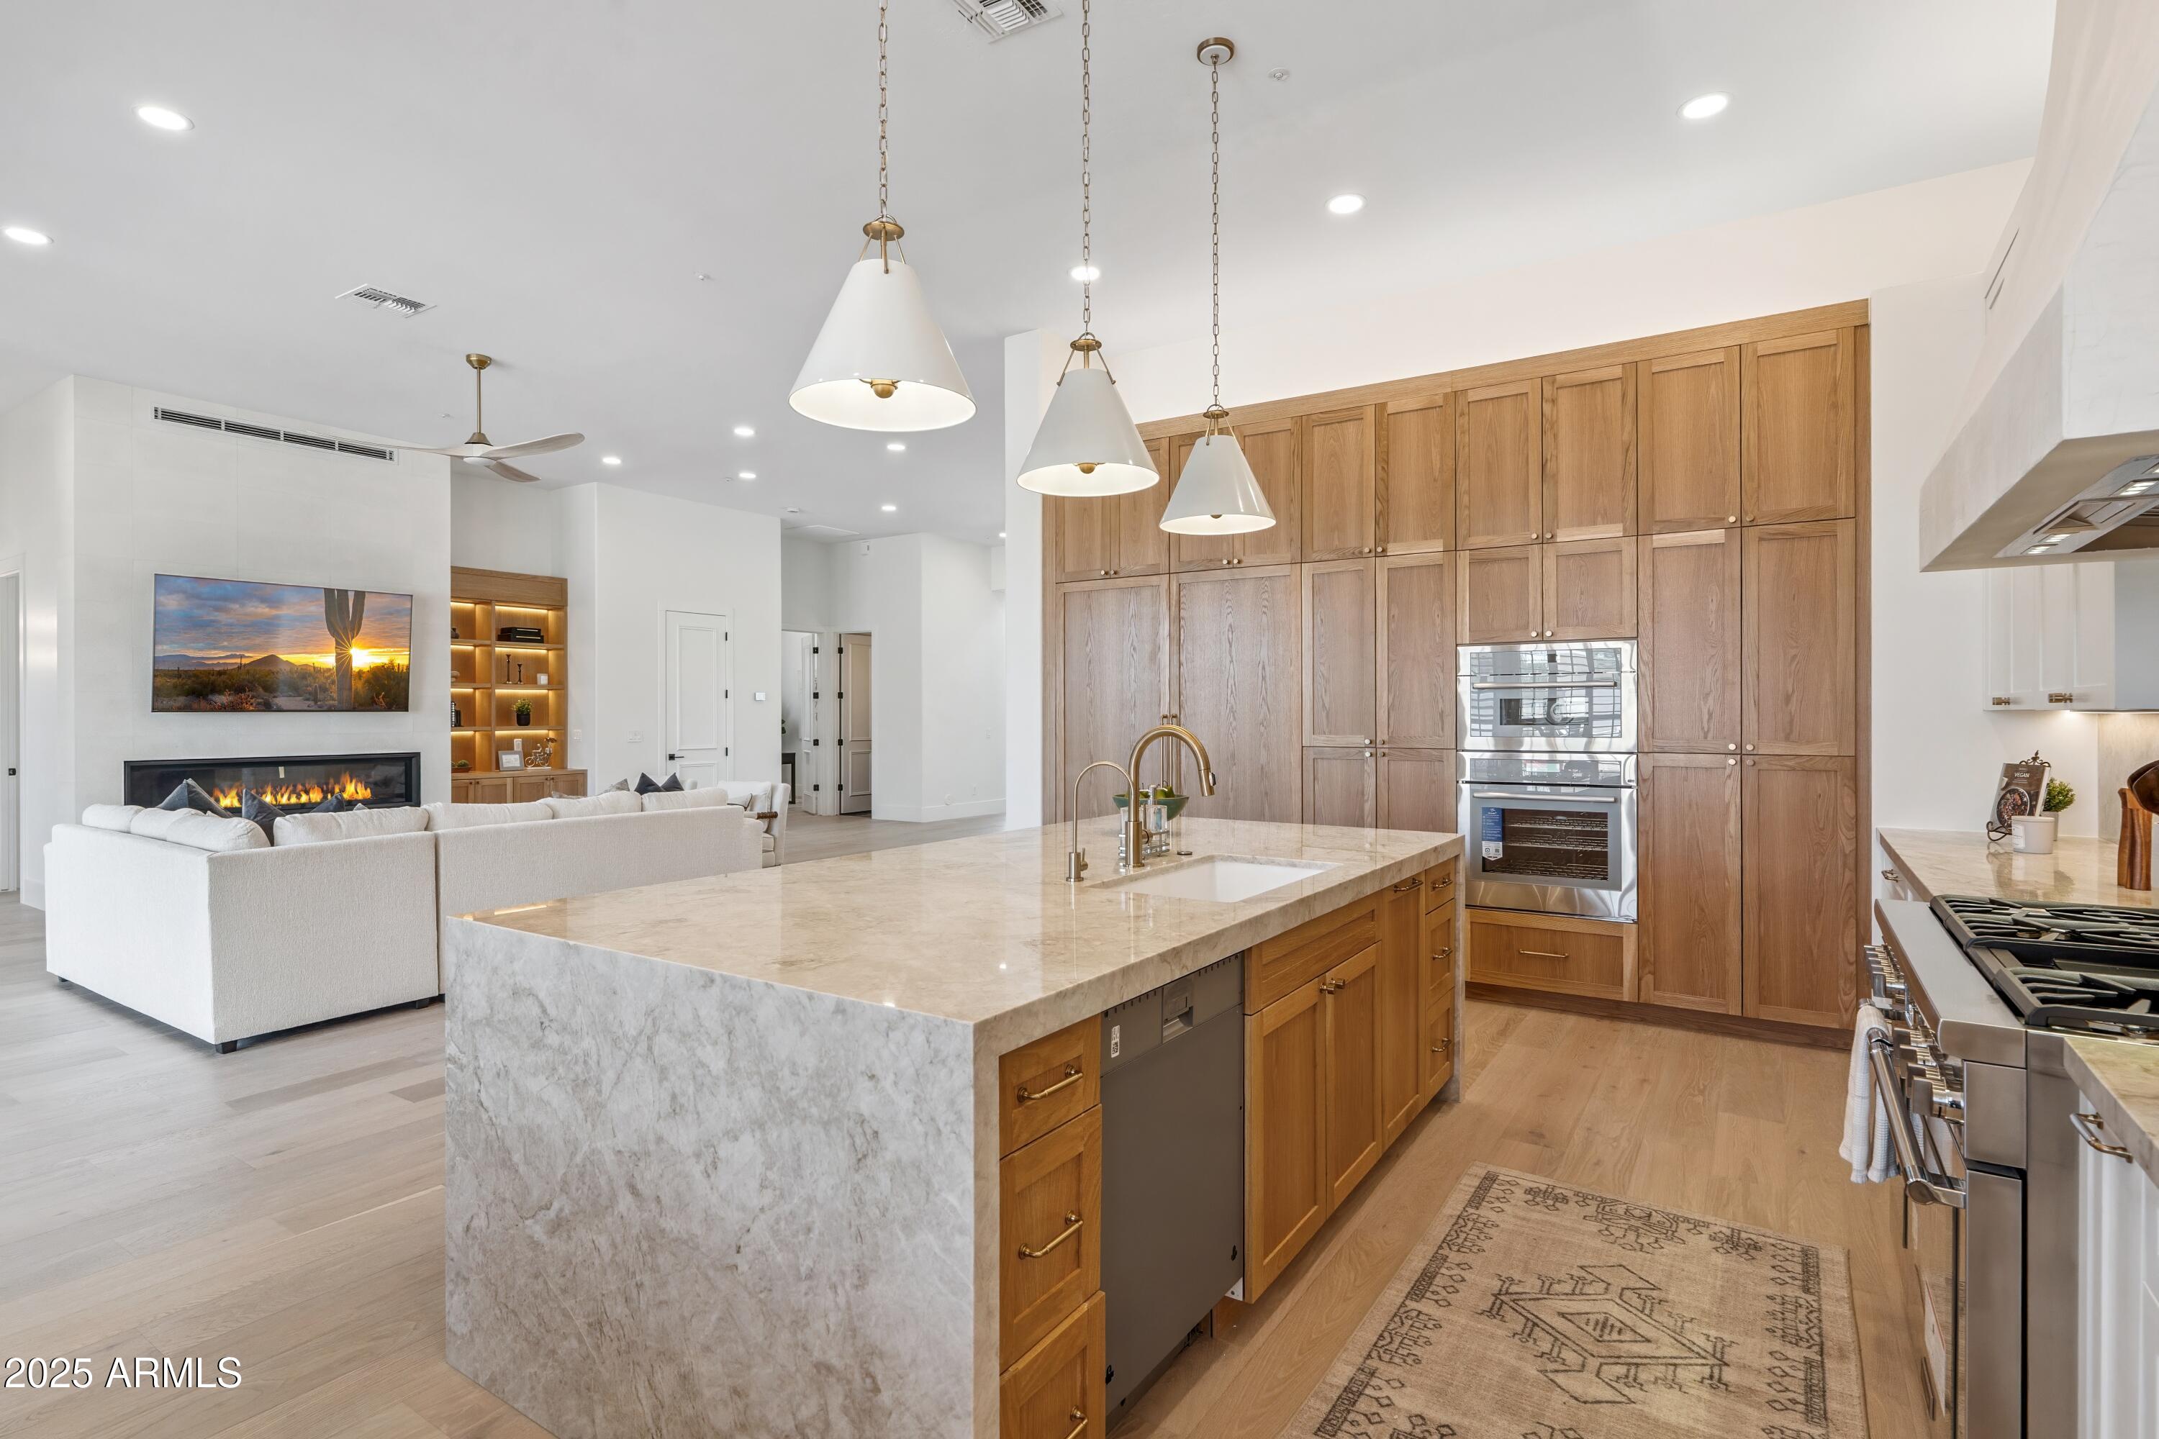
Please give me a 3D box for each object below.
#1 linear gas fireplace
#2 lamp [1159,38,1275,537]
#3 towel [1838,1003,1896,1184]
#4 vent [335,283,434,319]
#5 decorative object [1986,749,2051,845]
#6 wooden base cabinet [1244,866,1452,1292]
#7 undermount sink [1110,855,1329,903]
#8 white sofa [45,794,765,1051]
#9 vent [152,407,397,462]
[{"bbox_3d":[-6.172,0.537,8.341,0.280,0.500,1.940,0,0,33],"label":"linear gas fireplace"},{"bbox_3d":[0.472,-1.494,3.740,0.410,1.640,0.410,0,0,0],"label":"lamp"},{"bbox_3d":[1.808,0.867,2.479,0.110,0.370,0.240,0,0,33],"label":"towel"},{"bbox_3d":[-3.834,-2.301,5.985,0.360,0.030,0.360,0,0,33],"label":"vent"},{"bbox_3d":[3.280,0.271,3.773,0.150,0.320,0.220,0,0,7],"label":"decorative object"},{"bbox_3d":[0.582,0.893,3.180,0.600,0.800,1.740,0,0,33],"label":"wooden base cabinet"},{"bbox_3d":[0.374,0.534,2.830,0.420,0.250,0.740,0,0,33],"label":"undermount sink"},{"bbox_3d":[-3.598,0.888,6.080,2.110,0.910,2.790,0,0,33],"label":"white sofa"},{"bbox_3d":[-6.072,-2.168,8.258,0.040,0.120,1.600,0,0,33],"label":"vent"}]

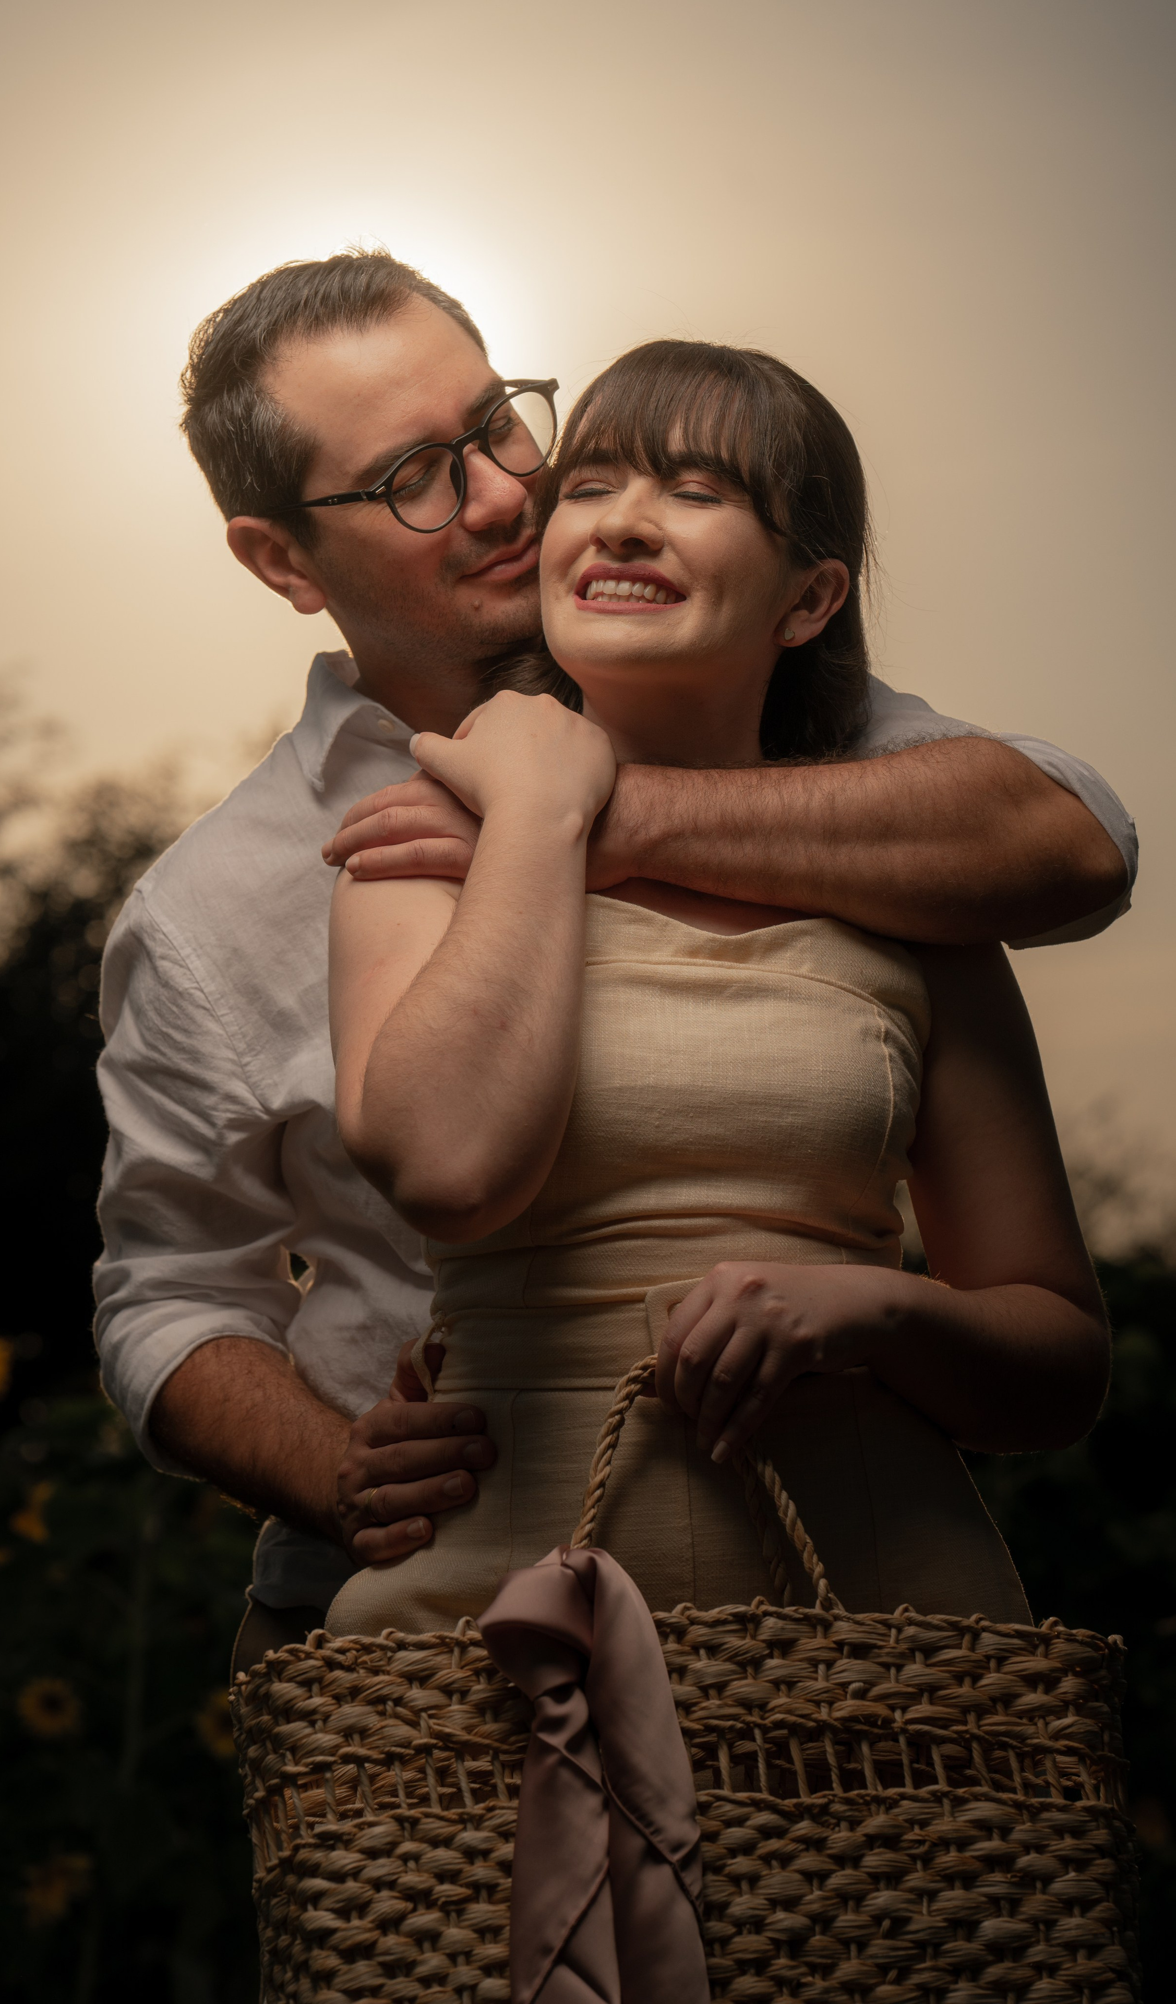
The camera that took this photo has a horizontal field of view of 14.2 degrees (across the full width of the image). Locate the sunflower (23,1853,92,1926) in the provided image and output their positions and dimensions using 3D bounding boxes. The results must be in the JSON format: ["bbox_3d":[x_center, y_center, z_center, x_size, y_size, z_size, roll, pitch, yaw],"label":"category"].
[{"bbox_3d":[-0.774,1.295,6.900,0.100,0.105,0.055,0,-9,0],"label":"sunflower"}]

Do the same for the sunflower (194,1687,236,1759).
[{"bbox_3d":[-0.530,1.051,6.900,0.100,0.105,0.045,-1,-9,5],"label":"sunflower"}]

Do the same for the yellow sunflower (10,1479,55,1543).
[{"bbox_3d":[-0.810,0.742,6.900,0.075,0.095,0.050,-3,-10,20],"label":"yellow sunflower"}]

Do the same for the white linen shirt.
[{"bbox_3d":[0.016,0.077,2.880,0.630,0.610,0.400,2,-9,-12],"label":"white linen shirt"}]

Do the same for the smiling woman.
[{"bbox_3d":[0.075,0.420,2.670,0.480,1.630,0.400,0,-9,0],"label":"smiling woman"}]

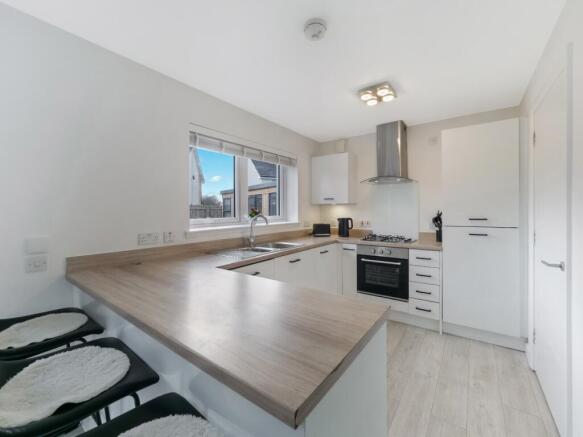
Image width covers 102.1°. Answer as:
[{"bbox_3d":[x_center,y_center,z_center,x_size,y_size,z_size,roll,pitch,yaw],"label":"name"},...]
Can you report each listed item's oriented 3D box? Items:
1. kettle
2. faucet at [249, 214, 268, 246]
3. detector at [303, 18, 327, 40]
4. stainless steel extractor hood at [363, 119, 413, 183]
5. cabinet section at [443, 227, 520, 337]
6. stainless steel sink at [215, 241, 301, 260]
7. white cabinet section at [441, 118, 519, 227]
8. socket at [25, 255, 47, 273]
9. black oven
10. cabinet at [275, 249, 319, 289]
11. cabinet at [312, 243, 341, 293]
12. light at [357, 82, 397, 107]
[{"bbox_3d":[0.791,0.146,3.487,0.225,0.260,0.160,0,1,20],"label":"kettle"},{"bbox_3d":[-0.347,0.139,2.522,0.245,0.345,0.060,0,1,36],"label":"faucet"},{"bbox_3d":[0.153,-1.157,1.455,0.133,0.047,0.133,-1,1,0],"label":"detector"},{"bbox_3d":[1.274,-0.843,3.089,0.600,0.744,0.480,0,1,36],"label":"stainless steel extractor hood"},{"bbox_3d":[2.007,0.579,2.543,0.594,1.003,0.585,0,1,37],"label":"cabinet section"},{"bbox_3d":[-0.265,0.389,2.461,0.480,0.165,0.990,0,1,36],"label":"stainless steel sink"},{"bbox_3d":[1.994,-0.416,2.530,0.594,0.983,0.585,0,1,37],"label":"white cabinet section"},{"bbox_3d":[-1.446,0.259,1.336,0.012,0.088,0.088,0,1,36],"label":"socket"},{"bbox_3d":[1.233,0.636,3.032,0.596,0.595,0.560,0,1,36],"label":"black oven"},{"bbox_3d":[-0.188,0.752,2.555,0.567,0.789,0.620,0,1,36],"label":"cabinet"},{"bbox_3d":[0.181,0.741,3.060,0.567,0.789,0.610,0,1,36],"label":"cabinet"},{"bbox_3d":[0.818,-1.161,2.239,0.260,0.075,0.260,0,1,36],"label":"light"}]

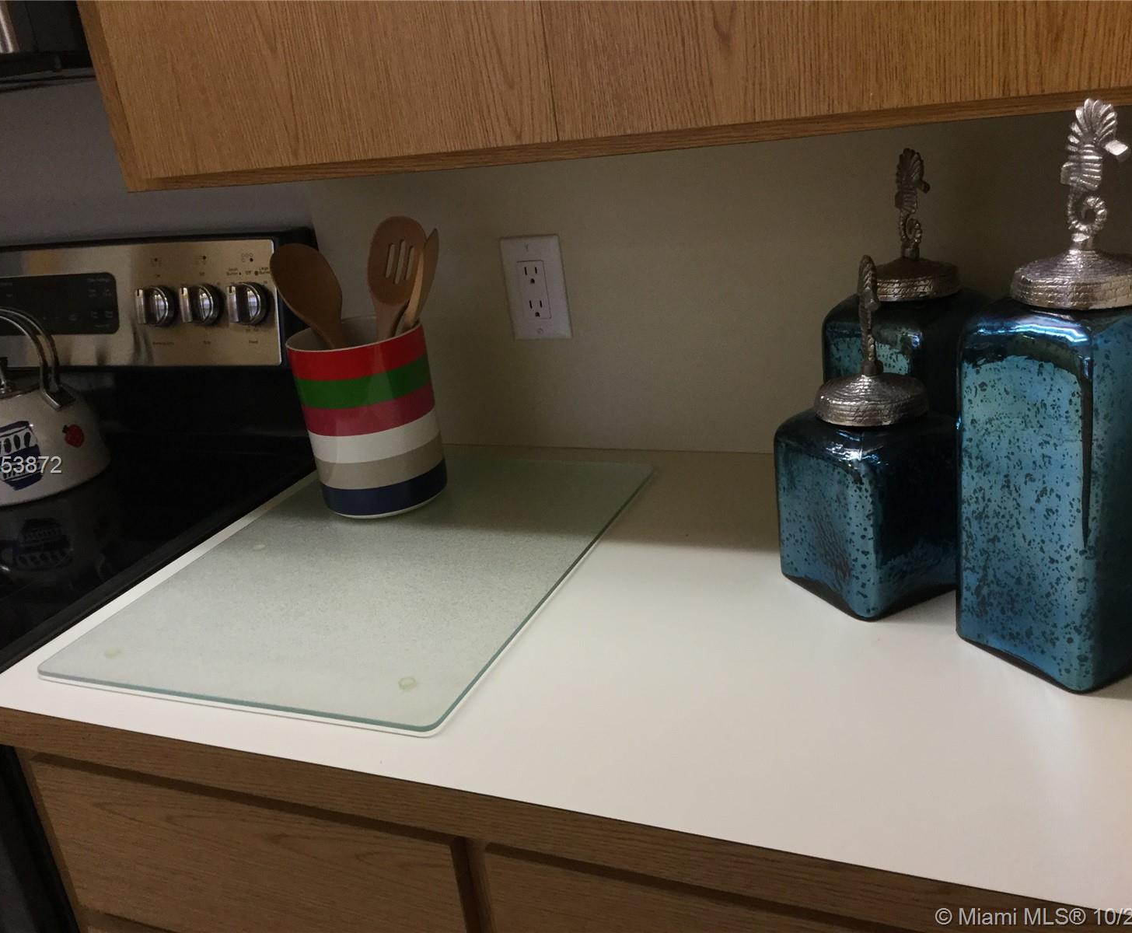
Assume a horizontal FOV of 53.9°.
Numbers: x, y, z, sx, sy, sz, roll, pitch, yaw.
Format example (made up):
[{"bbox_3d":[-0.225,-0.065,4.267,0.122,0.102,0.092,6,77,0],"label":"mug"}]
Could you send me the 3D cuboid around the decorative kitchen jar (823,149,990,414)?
[{"bbox_3d":[0.314,-0.122,1.016,0.118,0.327,0.118,-19,23,-27],"label":"decorative kitchen jar"}]

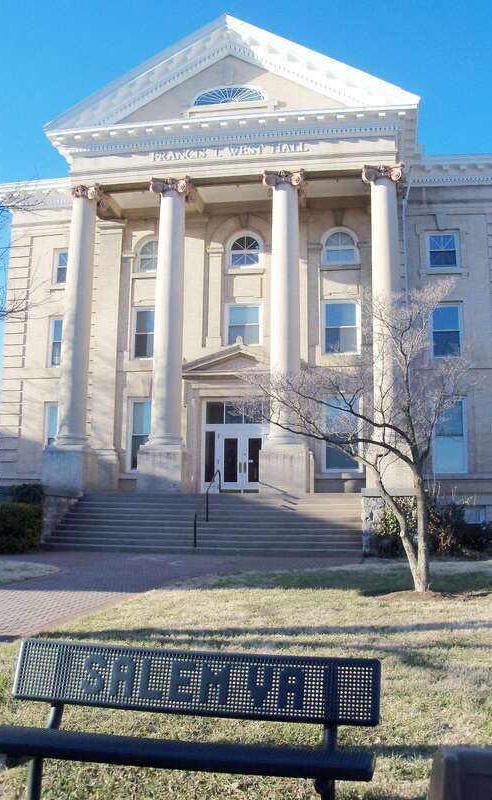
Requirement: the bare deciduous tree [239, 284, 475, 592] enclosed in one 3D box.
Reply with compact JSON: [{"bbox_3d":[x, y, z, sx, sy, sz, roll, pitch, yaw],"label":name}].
[{"bbox_3d":[1.851,0.526,13.531,3.818,5.170,3.400,1,-10,0],"label":"bare deciduous tree"}]

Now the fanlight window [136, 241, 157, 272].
[{"bbox_3d":[-3.198,-5.010,28.237,1.220,1.220,0.200,-1,-10,9],"label":"fanlight window"}]

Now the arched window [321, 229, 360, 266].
[{"bbox_3d":[3.401,-5.490,29.057,1.339,1.443,0.250,-1,-9,9],"label":"arched window"}]

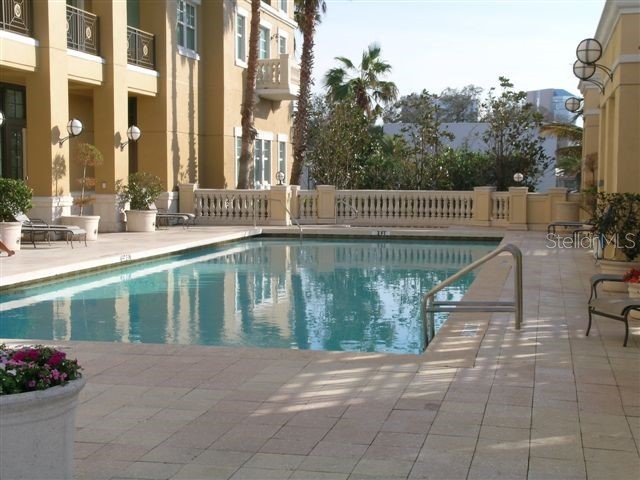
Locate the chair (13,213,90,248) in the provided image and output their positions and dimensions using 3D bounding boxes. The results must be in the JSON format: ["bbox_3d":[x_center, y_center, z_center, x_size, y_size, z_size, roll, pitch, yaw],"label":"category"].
[{"bbox_3d":[-5.941,-0.247,22.840,1.620,0.820,0.680,1,4,12],"label":"chair"}]

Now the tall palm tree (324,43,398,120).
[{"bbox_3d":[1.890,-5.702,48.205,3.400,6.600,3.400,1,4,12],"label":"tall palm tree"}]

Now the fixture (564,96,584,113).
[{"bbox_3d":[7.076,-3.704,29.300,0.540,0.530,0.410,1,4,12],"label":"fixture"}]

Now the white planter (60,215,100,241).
[{"bbox_3d":[-5.837,-0.294,25.610,0.970,0.570,0.970,1,4,12],"label":"white planter"}]

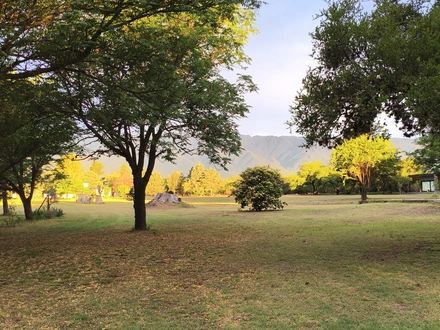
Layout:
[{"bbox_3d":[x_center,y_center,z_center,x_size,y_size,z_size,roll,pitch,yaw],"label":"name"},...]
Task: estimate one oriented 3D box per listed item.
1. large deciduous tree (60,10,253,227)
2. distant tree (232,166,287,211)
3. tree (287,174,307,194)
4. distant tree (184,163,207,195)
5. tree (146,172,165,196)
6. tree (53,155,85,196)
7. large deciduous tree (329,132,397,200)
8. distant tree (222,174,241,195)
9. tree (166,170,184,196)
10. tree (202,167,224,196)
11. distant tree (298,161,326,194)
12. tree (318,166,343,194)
[{"bbox_3d":[-2.231,-1.660,11.800,7.000,7.760,6.650,0,-4,0],"label":"large deciduous tree"},{"bbox_3d":[2.546,1.515,21.300,3.480,2.840,3.310,0,-4,0],"label":"distant tree"},{"bbox_3d":[13.425,3.422,58.000,3.510,3.510,3.510,0,-4,0],"label":"tree"},{"bbox_3d":[-4.784,2.720,62.000,4.500,6.380,4.500,0,-4,0],"label":"distant tree"},{"bbox_3d":[-11.710,3.540,60.000,3.270,4.360,3.270,0,-4,0],"label":"tree"},{"bbox_3d":[-25.331,1.779,56.000,5.420,7.120,5.420,0,-4,0],"label":"tree"},{"bbox_3d":[15.303,0.265,35.000,7.200,6.990,6.840,0,-4,0],"label":"large deciduous tree"},{"bbox_3d":[2.157,3.658,62.000,3.380,3.750,3.380,0,-4,0],"label":"distant tree"},{"bbox_3d":[-8.348,3.283,62.000,3.380,4.500,3.380,0,-4,0],"label":"tree"},{"bbox_3d":[-1.219,3.095,62.000,4.130,5.630,4.130,0,-4,0],"label":"tree"},{"bbox_3d":[15.673,2.118,56.000,4.740,5.760,4.740,0,-4,0],"label":"distant tree"},{"bbox_3d":[18.723,2.626,56.000,4.070,4.740,4.070,0,-4,0],"label":"tree"}]

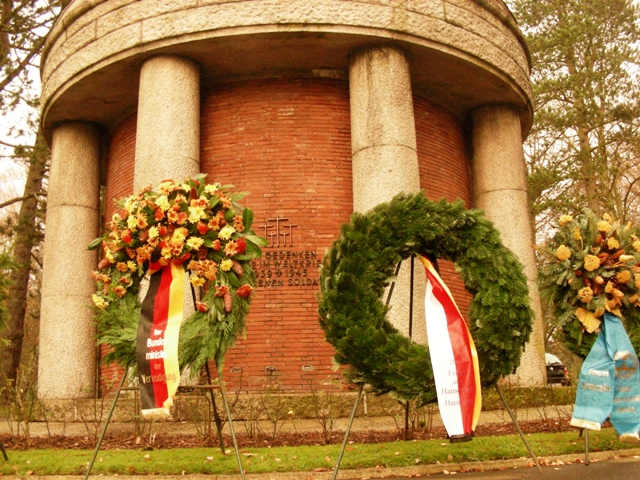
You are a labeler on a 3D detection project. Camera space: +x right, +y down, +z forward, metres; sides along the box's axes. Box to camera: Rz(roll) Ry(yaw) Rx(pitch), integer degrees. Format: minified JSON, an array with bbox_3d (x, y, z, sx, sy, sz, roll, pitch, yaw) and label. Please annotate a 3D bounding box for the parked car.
[{"bbox_3d":[10.248,5.921,32.000,1.740,1.470,4.250,-5,-12,15],"label":"parked car"}]

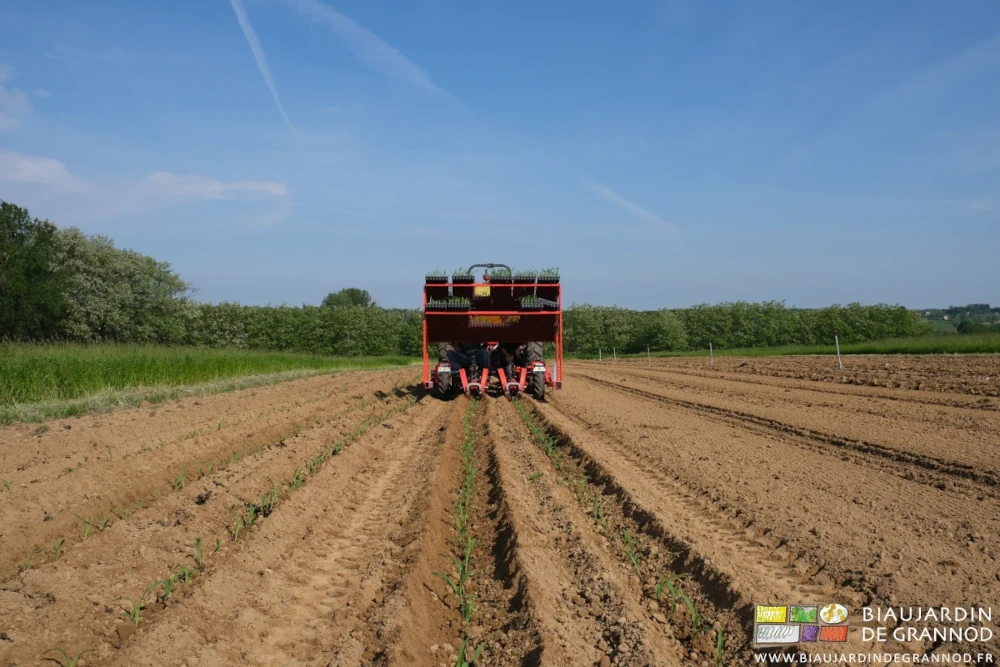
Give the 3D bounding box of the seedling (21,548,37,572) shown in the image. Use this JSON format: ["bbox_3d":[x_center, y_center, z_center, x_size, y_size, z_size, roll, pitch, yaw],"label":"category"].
[{"bbox_3d":[-1.800,0.863,2.970,0.062,0.084,0.062,0,-1,-2],"label":"seedling"}]

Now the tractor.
[{"bbox_3d":[-0.200,-0.060,14.700,2.280,2.310,4.500,0,-1,-2],"label":"tractor"}]

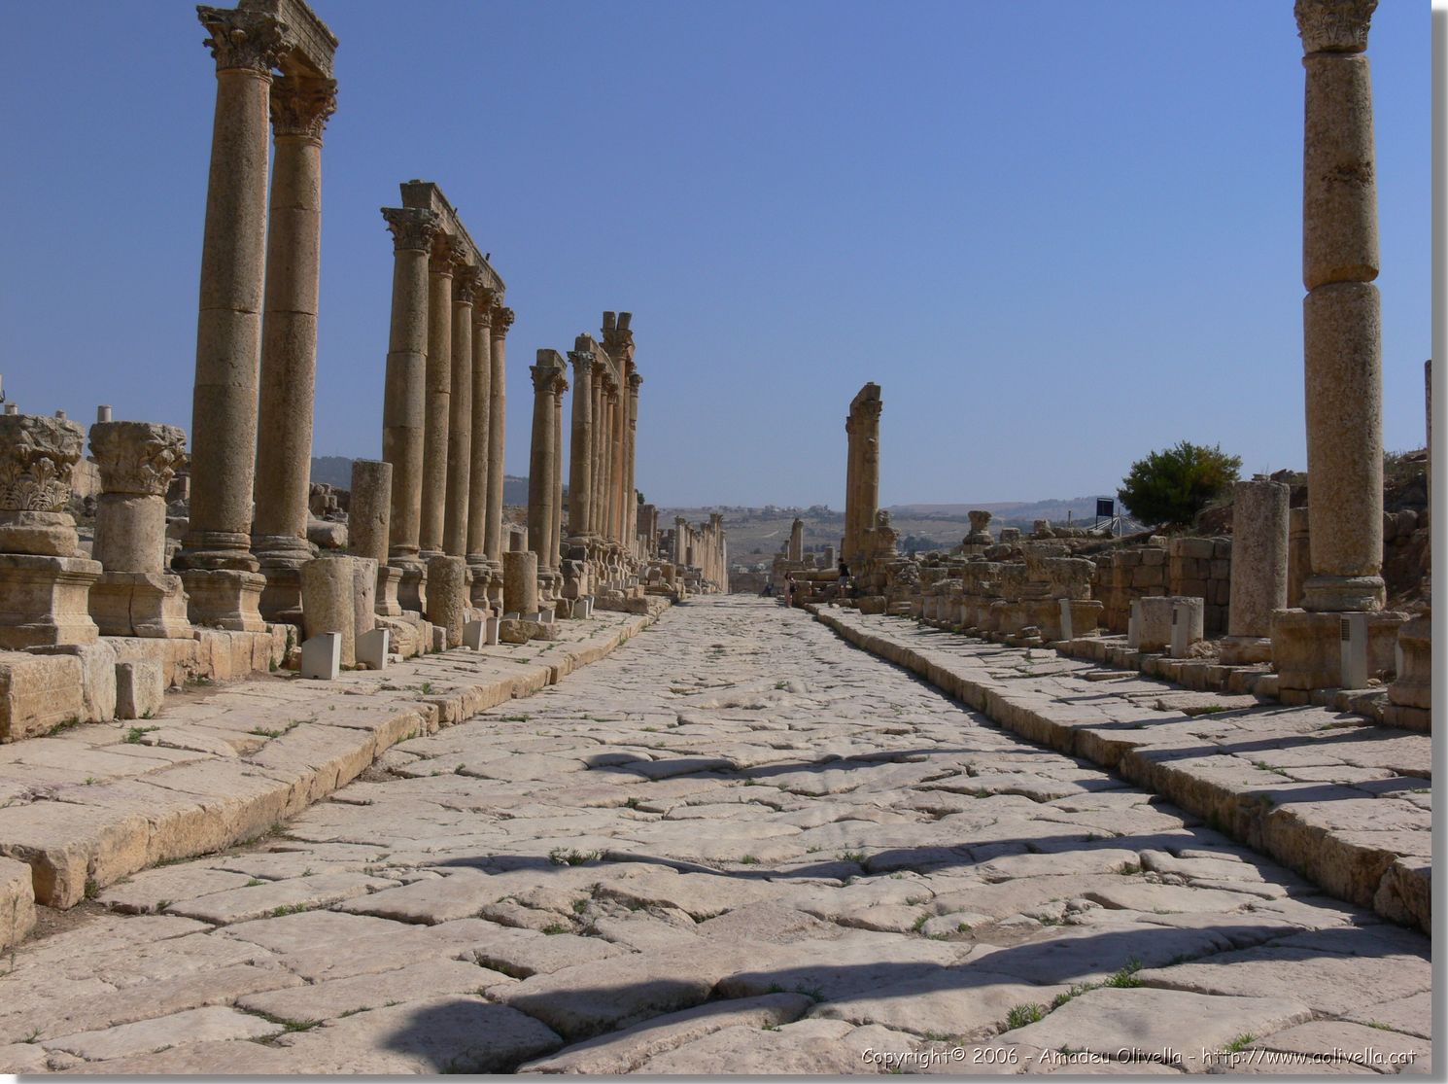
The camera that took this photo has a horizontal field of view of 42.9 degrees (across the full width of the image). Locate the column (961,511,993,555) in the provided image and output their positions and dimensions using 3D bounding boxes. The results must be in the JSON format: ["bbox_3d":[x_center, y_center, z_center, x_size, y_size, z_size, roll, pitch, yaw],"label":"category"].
[{"bbox_3d":[8.948,-0.309,65.000,1.130,1.550,1.130,1,-2,1],"label":"column"}]

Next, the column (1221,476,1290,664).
[{"bbox_3d":[7.323,0.402,25.200,1.030,2.450,1.030,1,-2,1],"label":"column"}]

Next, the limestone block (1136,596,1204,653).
[{"bbox_3d":[7.096,1.304,29.200,1.000,0.860,1.000,1,-2,1],"label":"limestone block"}]

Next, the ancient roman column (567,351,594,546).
[{"bbox_3d":[-6.034,-4.034,78.000,1.170,8.100,1.170,1,-2,1],"label":"ancient roman column"}]

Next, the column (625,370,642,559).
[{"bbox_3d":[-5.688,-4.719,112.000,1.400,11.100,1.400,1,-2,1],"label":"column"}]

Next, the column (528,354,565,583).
[{"bbox_3d":[-6.080,-2.596,63.000,1.250,7.700,1.350,1,-2,1],"label":"column"}]

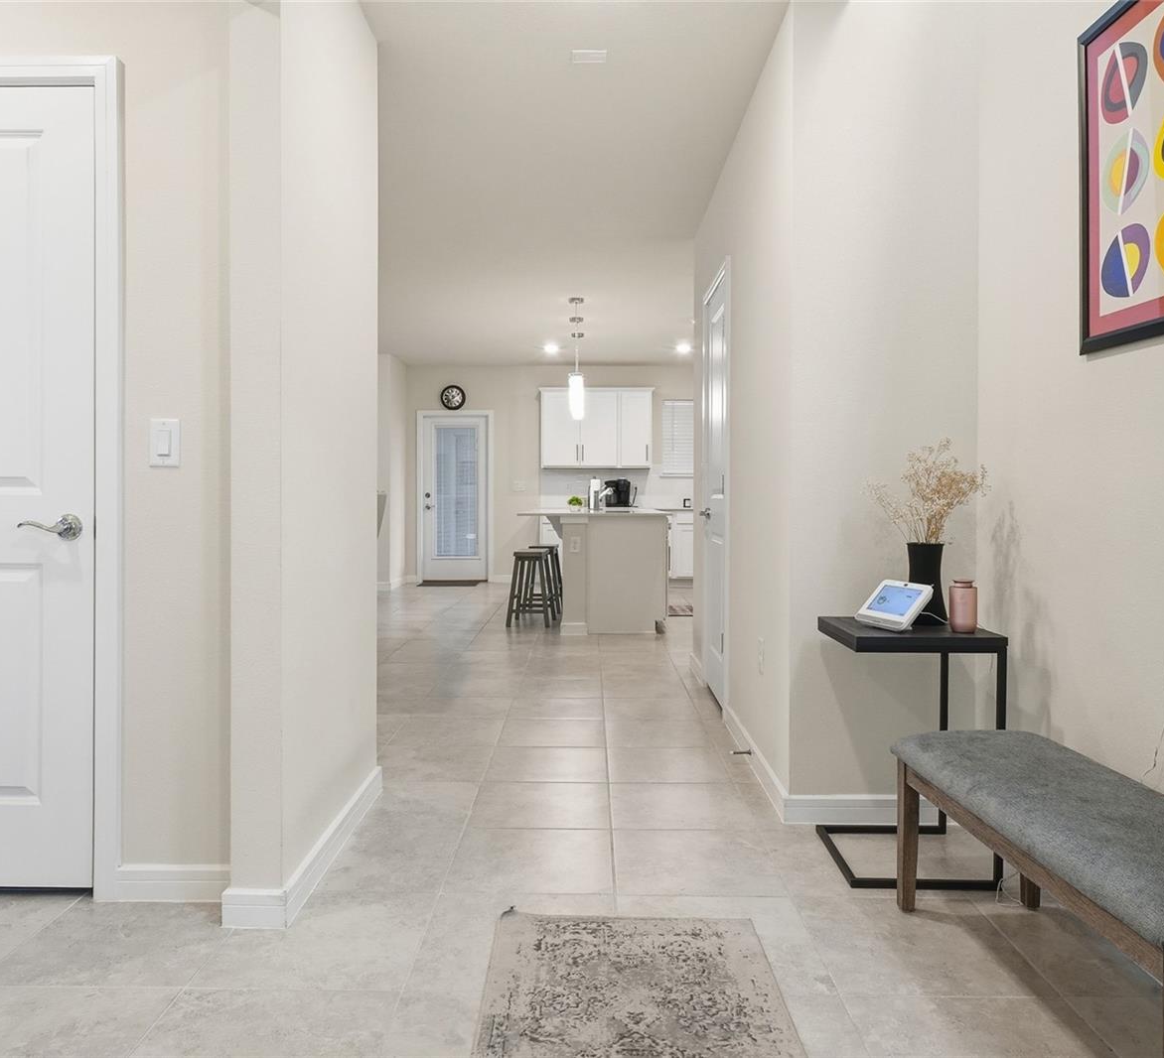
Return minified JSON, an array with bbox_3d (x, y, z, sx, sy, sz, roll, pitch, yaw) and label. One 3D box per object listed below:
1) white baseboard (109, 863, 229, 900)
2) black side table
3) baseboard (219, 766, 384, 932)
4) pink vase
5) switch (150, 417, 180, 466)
[{"bbox_3d":[-1.006,0.886,2.103,0.310,0.095,0.016,0,2,1],"label":"white baseboard"},{"bbox_3d":[0.893,0.593,2.330,0.385,0.660,0.380,0,2,1],"label":"black side table"},{"bbox_3d":[-0.768,0.874,2.425,0.155,0.095,0.930,0,2,1],"label":"baseboard"},{"bbox_3d":[1.014,0.204,2.230,0.076,0.135,0.076,0,2,1],"label":"pink vase"},{"bbox_3d":[-1.044,-0.216,2.104,0.074,0.119,0.012,0,2,1],"label":"switch"}]

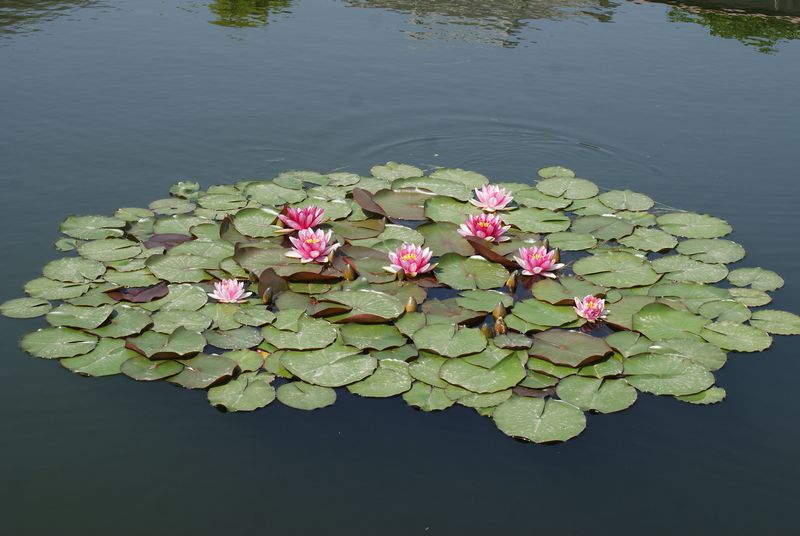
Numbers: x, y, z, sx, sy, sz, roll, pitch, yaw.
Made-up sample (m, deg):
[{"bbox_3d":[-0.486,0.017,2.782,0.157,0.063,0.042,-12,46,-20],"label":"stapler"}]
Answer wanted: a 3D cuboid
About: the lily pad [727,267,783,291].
[{"bbox_3d":[0.894,0.028,4.186,0.140,0.020,0.149,0,23,0],"label":"lily pad"}]

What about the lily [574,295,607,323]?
[{"bbox_3d":[0.482,0.104,4.212,0.083,0.053,0.083,0,24,0],"label":"lily"}]

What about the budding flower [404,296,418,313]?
[{"bbox_3d":[0.027,0.087,3.961,0.027,0.042,0.027,0,23,0],"label":"budding flower"}]

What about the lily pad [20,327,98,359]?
[{"bbox_3d":[-0.821,0.180,4.029,0.187,0.020,0.176,-5,23,-11],"label":"lily pad"}]

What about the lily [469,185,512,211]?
[{"bbox_3d":[0.269,-0.199,4.845,0.127,0.070,0.125,0,23,0],"label":"lily"}]

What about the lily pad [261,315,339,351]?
[{"bbox_3d":[-0.249,0.157,4.161,0.190,0.028,0.187,0,24,0],"label":"lily pad"}]

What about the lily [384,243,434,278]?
[{"bbox_3d":[0.025,-0.024,4.382,0.132,0.055,0.132,0,24,0],"label":"lily"}]

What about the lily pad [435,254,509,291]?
[{"bbox_3d":[0.196,0.010,4.490,0.203,0.030,0.208,0,24,0],"label":"lily pad"}]

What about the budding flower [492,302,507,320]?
[{"bbox_3d":[0.244,0.106,4.088,0.036,0.055,0.036,0,24,0],"label":"budding flower"}]

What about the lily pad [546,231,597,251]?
[{"bbox_3d":[0.469,-0.074,4.569,0.137,0.018,0.126,0,24,0],"label":"lily pad"}]

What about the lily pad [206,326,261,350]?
[{"bbox_3d":[-0.404,0.169,4.055,0.141,0.020,0.141,0,23,0],"label":"lily pad"}]

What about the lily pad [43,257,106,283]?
[{"bbox_3d":[-0.867,0.004,4.444,0.170,0.020,0.170,0,23,0],"label":"lily pad"}]

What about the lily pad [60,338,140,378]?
[{"bbox_3d":[-0.718,0.216,4.040,0.200,0.020,0.195,0,24,0],"label":"lily pad"}]

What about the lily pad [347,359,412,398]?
[{"bbox_3d":[-0.047,0.255,3.832,0.151,0.018,0.172,0,24,0],"label":"lily pad"}]

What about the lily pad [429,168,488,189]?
[{"bbox_3d":[0.172,-0.257,4.830,0.175,0.022,0.178,0,23,0],"label":"lily pad"}]

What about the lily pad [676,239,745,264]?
[{"bbox_3d":[0.850,-0.045,4.559,0.187,0.020,0.178,0,23,0],"label":"lily pad"}]

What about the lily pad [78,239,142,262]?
[{"bbox_3d":[-0.792,-0.048,4.566,0.175,0.020,0.175,0,23,0],"label":"lily pad"}]

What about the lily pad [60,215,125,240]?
[{"bbox_3d":[-0.867,-0.115,4.723,0.187,0.020,0.187,0,23,0],"label":"lily pad"}]

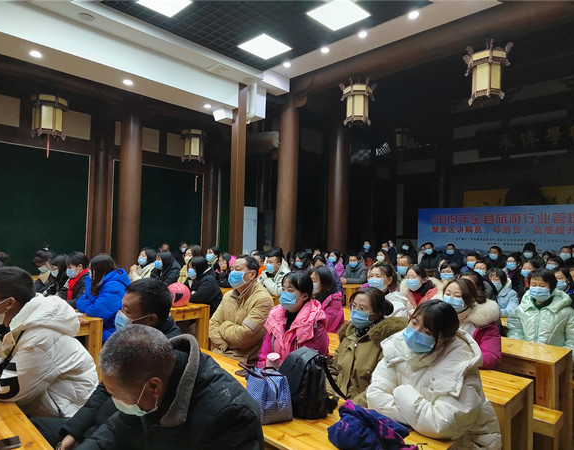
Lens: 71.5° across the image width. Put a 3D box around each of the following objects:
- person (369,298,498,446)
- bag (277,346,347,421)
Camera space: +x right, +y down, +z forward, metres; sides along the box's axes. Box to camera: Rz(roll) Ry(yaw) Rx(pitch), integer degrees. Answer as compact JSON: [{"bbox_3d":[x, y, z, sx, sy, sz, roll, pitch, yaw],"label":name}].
[{"bbox_3d":[0.533,0.890,1.496,0.550,1.160,0.660,0,-2,38],"label":"person"},{"bbox_3d":[0.085,0.707,1.870,0.200,0.265,0.240,2,-2,-22],"label":"bag"}]

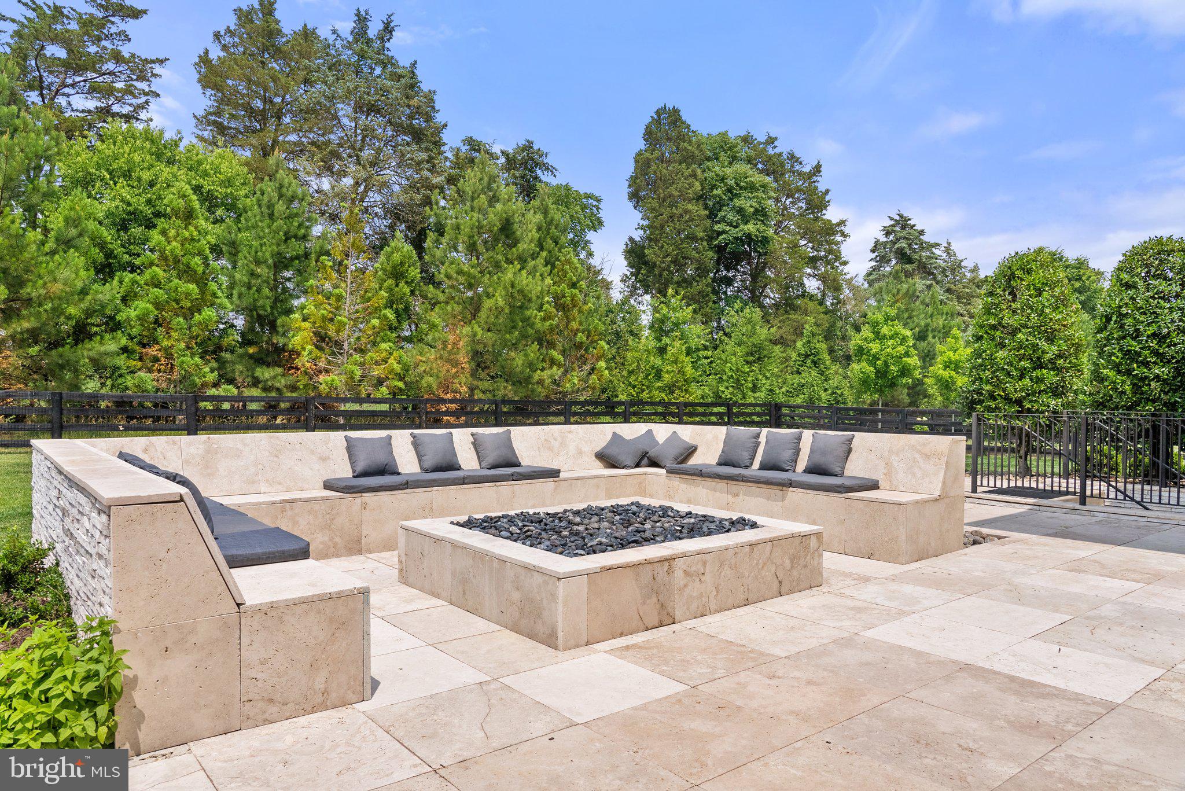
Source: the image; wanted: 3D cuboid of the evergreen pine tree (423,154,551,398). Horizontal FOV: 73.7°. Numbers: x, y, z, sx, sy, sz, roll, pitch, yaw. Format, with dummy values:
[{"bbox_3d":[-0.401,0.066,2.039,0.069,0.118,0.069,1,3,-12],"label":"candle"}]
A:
[{"bbox_3d":[-3.670,-3.530,27.500,4.480,9.670,4.480,0,0,0],"label":"evergreen pine tree"}]

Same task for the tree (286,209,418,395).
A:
[{"bbox_3d":[-7.740,-2.400,25.500,4.150,7.310,4.150,0,0,0],"label":"tree"}]

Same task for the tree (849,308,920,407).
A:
[{"bbox_3d":[10.700,-0.790,29.000,2.620,4.780,2.620,0,0,0],"label":"tree"}]

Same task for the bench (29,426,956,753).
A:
[{"bbox_3d":[-0.597,0.808,6.231,6.036,0.910,4.216,0,0,-38],"label":"bench"}]

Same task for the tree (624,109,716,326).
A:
[{"bbox_3d":[4.180,-7.130,43.000,4.990,17.260,4.990,0,0,0],"label":"tree"}]

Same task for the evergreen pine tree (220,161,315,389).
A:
[{"bbox_3d":[-10.470,-3.150,25.500,3.050,8.800,3.050,0,0,0],"label":"evergreen pine tree"}]

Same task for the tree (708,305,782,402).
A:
[{"bbox_3d":[6.360,-1.120,33.000,3.090,5.240,3.090,0,0,0],"label":"tree"}]

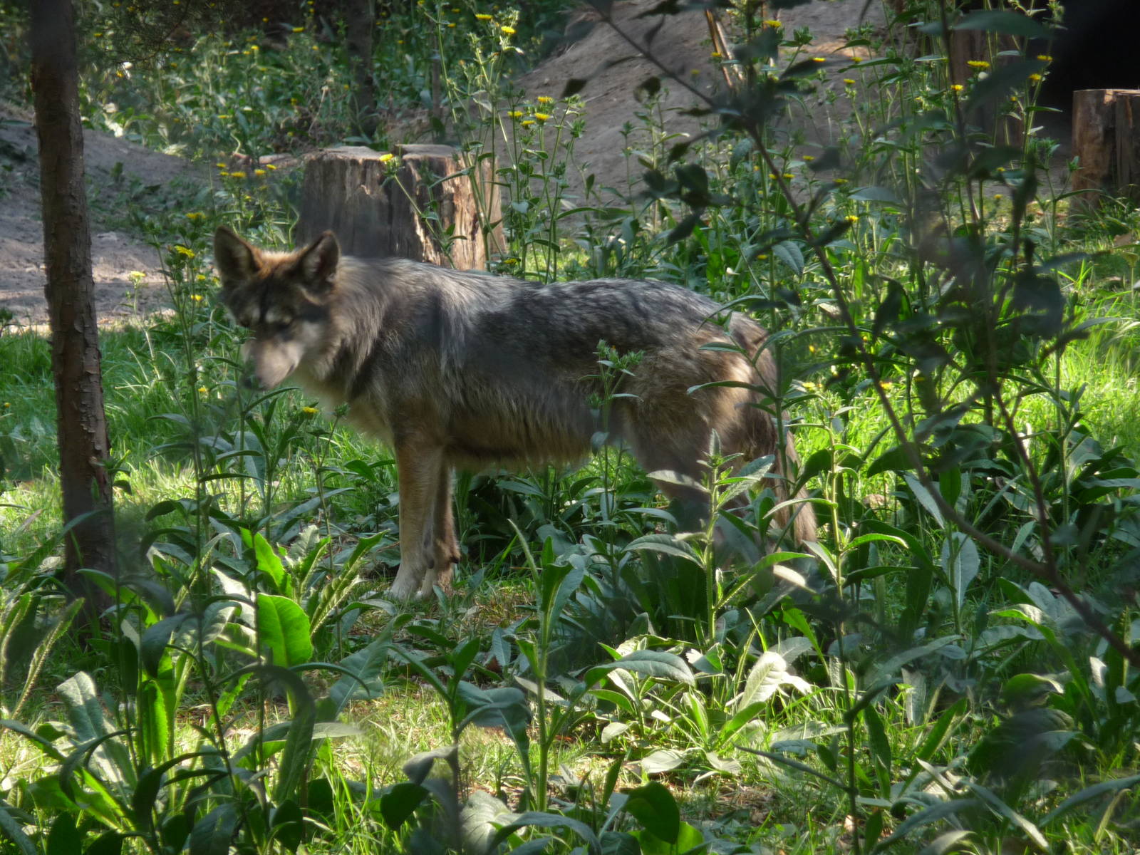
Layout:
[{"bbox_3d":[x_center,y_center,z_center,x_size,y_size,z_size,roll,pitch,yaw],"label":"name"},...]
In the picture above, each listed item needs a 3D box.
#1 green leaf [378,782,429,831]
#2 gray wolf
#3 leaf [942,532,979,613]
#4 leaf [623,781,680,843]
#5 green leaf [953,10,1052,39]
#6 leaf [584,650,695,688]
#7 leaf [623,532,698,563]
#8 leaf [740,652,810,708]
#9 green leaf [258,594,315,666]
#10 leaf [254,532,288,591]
[{"bbox_3d":[-0.274,0.623,15.200,0.079,0.078,0.050,0,6,0],"label":"green leaf"},{"bbox_3d":[-0.117,-0.031,19.500,1.250,0.765,0.360,1,6,7],"label":"gray wolf"},{"bbox_3d":[0.785,0.291,18.500,0.075,0.159,0.050,0,6,0],"label":"leaf"},{"bbox_3d":[0.137,0.646,15.500,0.096,0.101,0.050,0,6,0],"label":"leaf"},{"bbox_3d":[0.469,-0.437,10.000,0.106,0.029,0.050,0,6,0],"label":"green leaf"},{"bbox_3d":[0.124,0.429,16.400,0.196,0.063,0.070,0,6,0],"label":"leaf"},{"bbox_3d":[0.182,0.239,18.200,0.151,0.057,0.060,0,6,0],"label":"leaf"},{"bbox_3d":[0.382,0.472,17.200,0.135,0.102,0.080,0,6,0],"label":"leaf"},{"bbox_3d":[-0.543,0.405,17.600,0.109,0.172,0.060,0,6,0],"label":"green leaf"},{"bbox_3d":[-0.588,0.264,18.100,0.066,0.113,0.050,0,6,0],"label":"leaf"}]

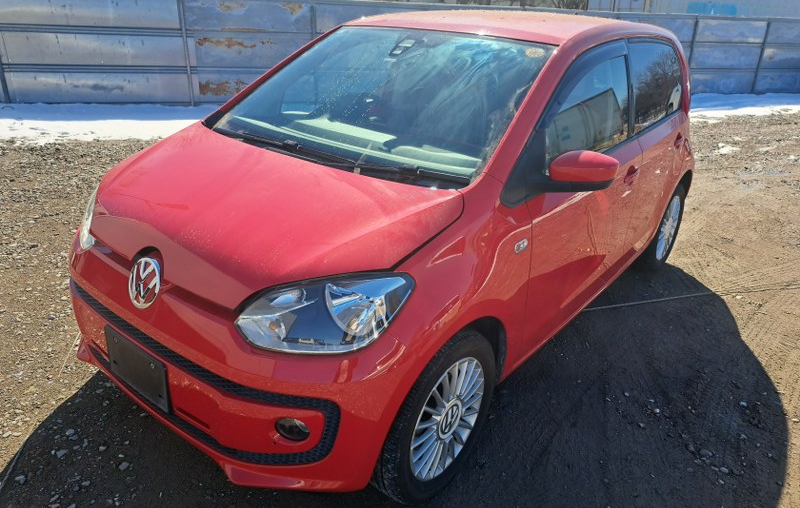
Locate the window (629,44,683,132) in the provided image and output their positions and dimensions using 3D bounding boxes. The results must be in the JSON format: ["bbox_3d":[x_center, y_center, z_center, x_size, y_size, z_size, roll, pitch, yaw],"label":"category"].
[{"bbox_3d":[1.306,-0.880,2.810,0.060,0.400,0.730,-2,14,41],"label":"window"}]

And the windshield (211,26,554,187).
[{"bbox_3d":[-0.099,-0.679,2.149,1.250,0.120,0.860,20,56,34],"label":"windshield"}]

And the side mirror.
[{"bbox_3d":[0.573,-0.262,1.754,0.195,0.140,0.120,14,25,23],"label":"side mirror"}]

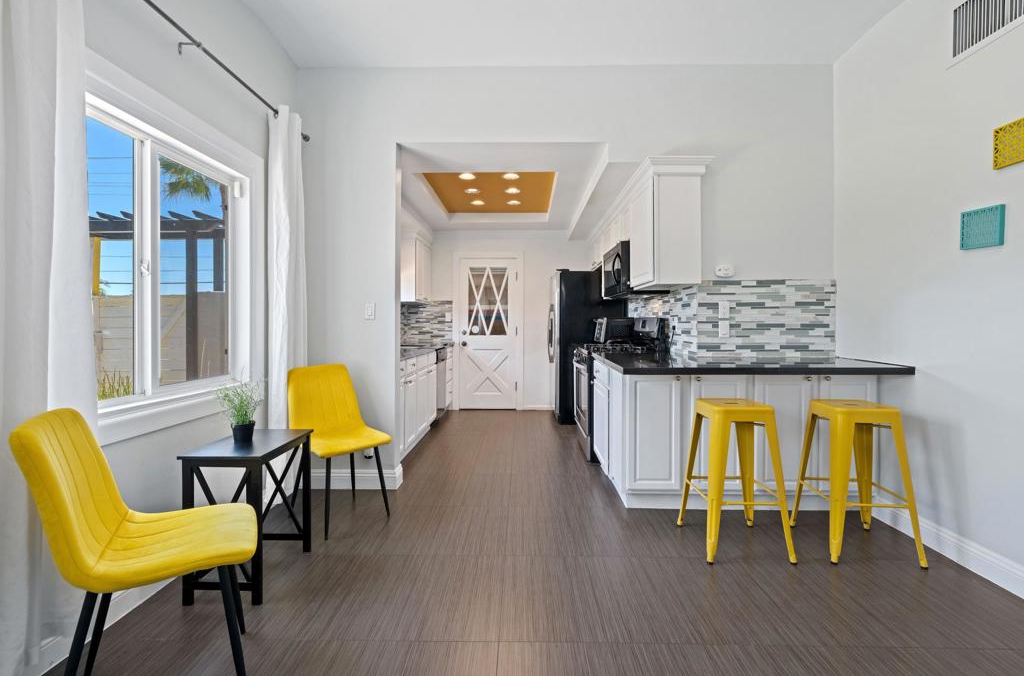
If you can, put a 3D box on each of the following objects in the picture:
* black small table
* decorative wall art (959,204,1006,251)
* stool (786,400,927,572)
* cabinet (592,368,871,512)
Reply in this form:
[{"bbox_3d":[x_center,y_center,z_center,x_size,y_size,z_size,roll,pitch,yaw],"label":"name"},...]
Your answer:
[{"bbox_3d":[-1.192,0.789,2.115,0.345,0.615,0.500,0,1,1],"label":"black small table"},{"bbox_3d":[2.198,-0.512,2.127,0.027,0.182,0.180,0,1,1],"label":"decorative wall art"},{"bbox_3d":[1.790,0.717,2.388,0.440,0.745,0.440,0,1,6],"label":"stool"},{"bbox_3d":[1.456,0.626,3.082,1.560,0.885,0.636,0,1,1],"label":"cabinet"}]

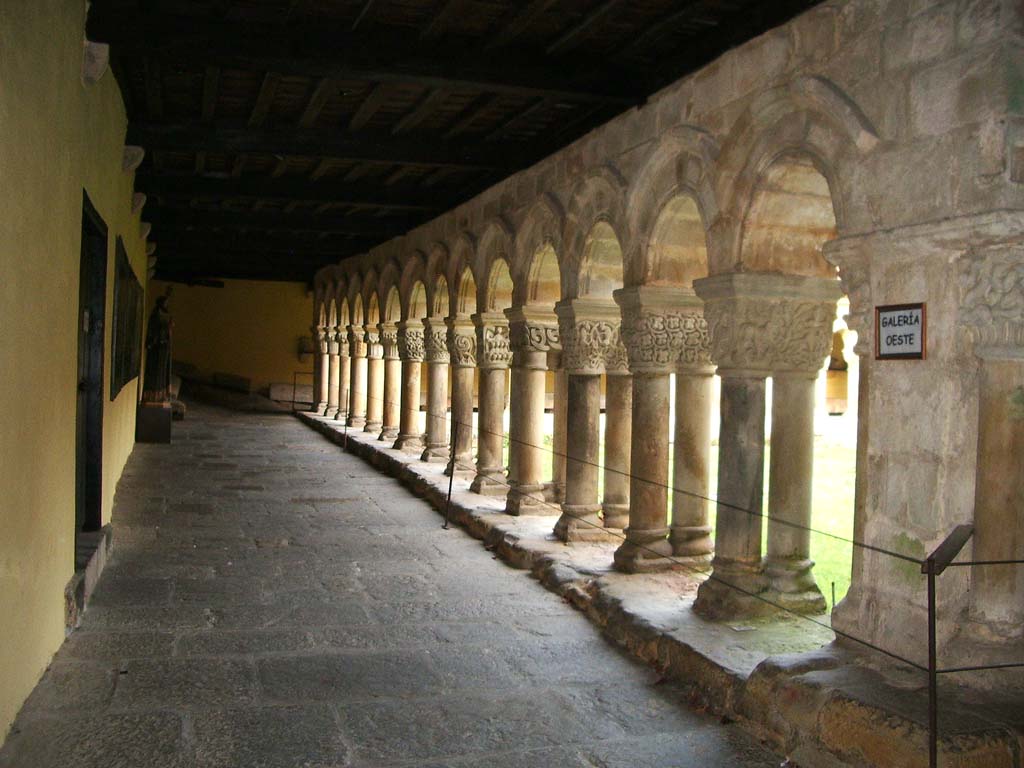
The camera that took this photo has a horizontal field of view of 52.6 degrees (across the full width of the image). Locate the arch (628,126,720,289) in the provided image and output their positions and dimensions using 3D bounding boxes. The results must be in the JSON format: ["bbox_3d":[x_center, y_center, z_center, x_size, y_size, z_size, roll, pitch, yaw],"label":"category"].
[{"bbox_3d":[1.171,-1.028,6.188,0.511,0.901,1.306,1,1,-16],"label":"arch"}]

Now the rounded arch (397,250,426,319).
[{"bbox_3d":[-1.175,-1.343,14.447,0.409,0.944,1.383,1,1,-17],"label":"rounded arch"}]

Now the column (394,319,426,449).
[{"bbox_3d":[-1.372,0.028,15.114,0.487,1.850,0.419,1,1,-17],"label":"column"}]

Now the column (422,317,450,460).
[{"bbox_3d":[-0.821,0.074,13.235,0.605,1.787,0.434,1,1,-16],"label":"column"}]

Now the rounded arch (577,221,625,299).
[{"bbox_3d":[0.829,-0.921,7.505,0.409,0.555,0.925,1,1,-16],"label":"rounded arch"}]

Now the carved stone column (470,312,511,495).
[{"bbox_3d":[-0.073,0.193,10.569,0.605,1.786,0.434,1,1,-16],"label":"carved stone column"}]

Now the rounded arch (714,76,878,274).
[{"bbox_3d":[1.531,-0.975,4.949,0.511,0.876,1.437,1,1,-16],"label":"rounded arch"}]

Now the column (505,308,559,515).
[{"bbox_3d":[0.311,0.231,9.190,0.605,1.796,0.434,1,1,-16],"label":"column"}]

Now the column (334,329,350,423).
[{"bbox_3d":[-3.292,-0.214,20.726,0.419,1.850,0.380,1,1,-17],"label":"column"}]

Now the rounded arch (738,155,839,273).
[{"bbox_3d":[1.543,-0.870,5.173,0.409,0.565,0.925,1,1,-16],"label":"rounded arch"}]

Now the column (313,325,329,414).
[{"bbox_3d":[-3.982,-0.310,22.768,0.605,1.876,0.434,1,1,-16],"label":"column"}]

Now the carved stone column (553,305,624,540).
[{"bbox_3d":[0.693,0.286,8.131,0.633,1.850,0.419,1,1,-16],"label":"carved stone column"}]

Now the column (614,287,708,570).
[{"bbox_3d":[1.039,0.298,6.955,0.633,1.850,0.419,1,1,-16],"label":"column"}]

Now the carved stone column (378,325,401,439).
[{"bbox_3d":[-1.769,-0.024,16.335,0.605,1.796,0.434,1,1,-16],"label":"carved stone column"}]

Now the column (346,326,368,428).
[{"bbox_3d":[-2.726,-0.130,19.358,0.605,1.823,0.434,1,1,-16],"label":"column"}]

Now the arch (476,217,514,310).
[{"bbox_3d":[0.076,-1.137,9.947,0.511,0.873,1.383,1,1,-16],"label":"arch"}]

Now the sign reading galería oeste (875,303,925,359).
[{"bbox_3d":[1.502,-0.204,4.020,0.022,0.216,0.310,1,1,-16],"label":"sign reading galería oeste"}]

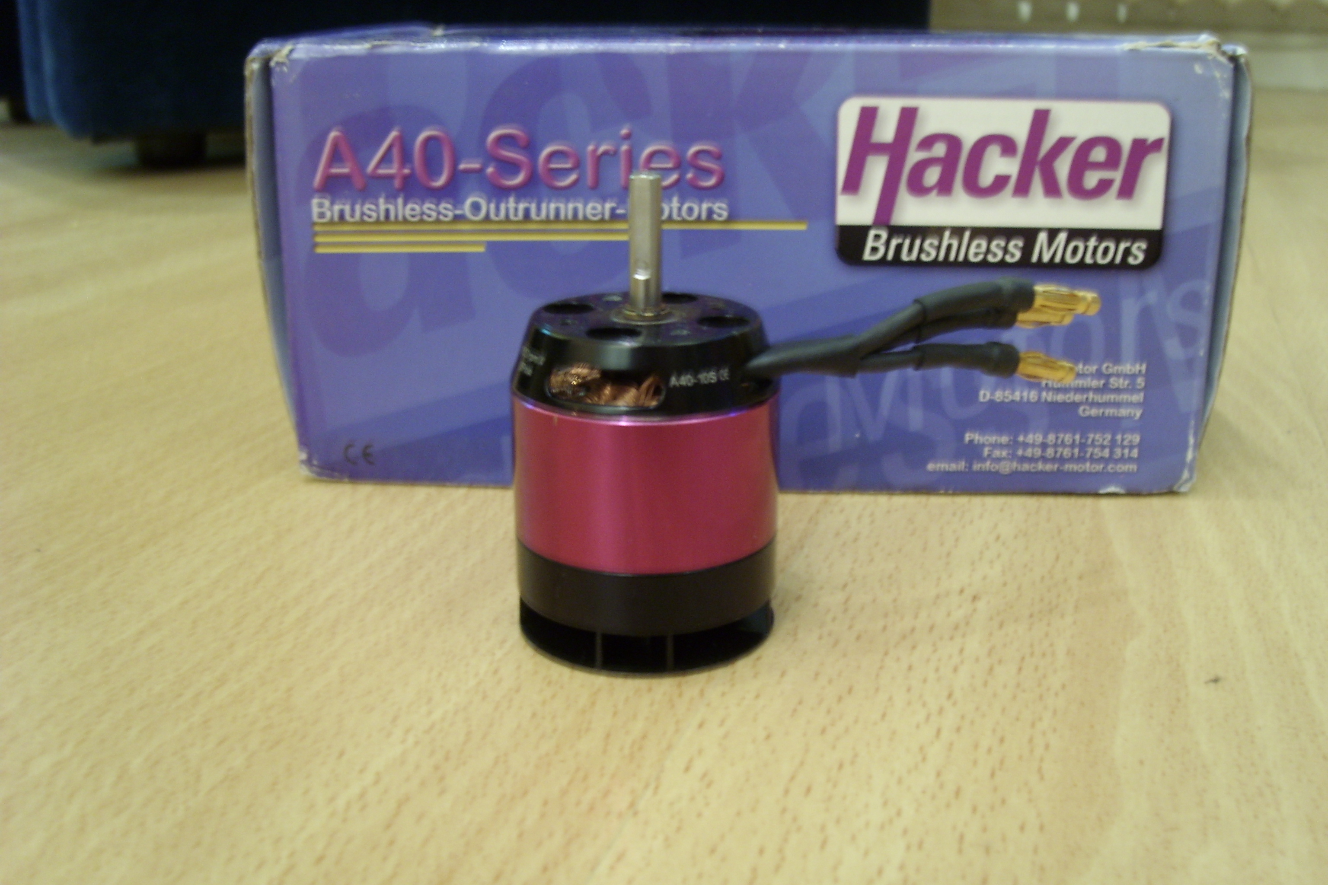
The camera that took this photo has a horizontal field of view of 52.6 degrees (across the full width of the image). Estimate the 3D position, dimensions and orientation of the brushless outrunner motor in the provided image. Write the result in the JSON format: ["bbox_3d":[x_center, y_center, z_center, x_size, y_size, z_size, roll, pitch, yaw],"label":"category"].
[{"bbox_3d":[0.021,-0.005,0.211,0.091,0.073,0.043,0,19,0],"label":"brushless outrunner motor"}]

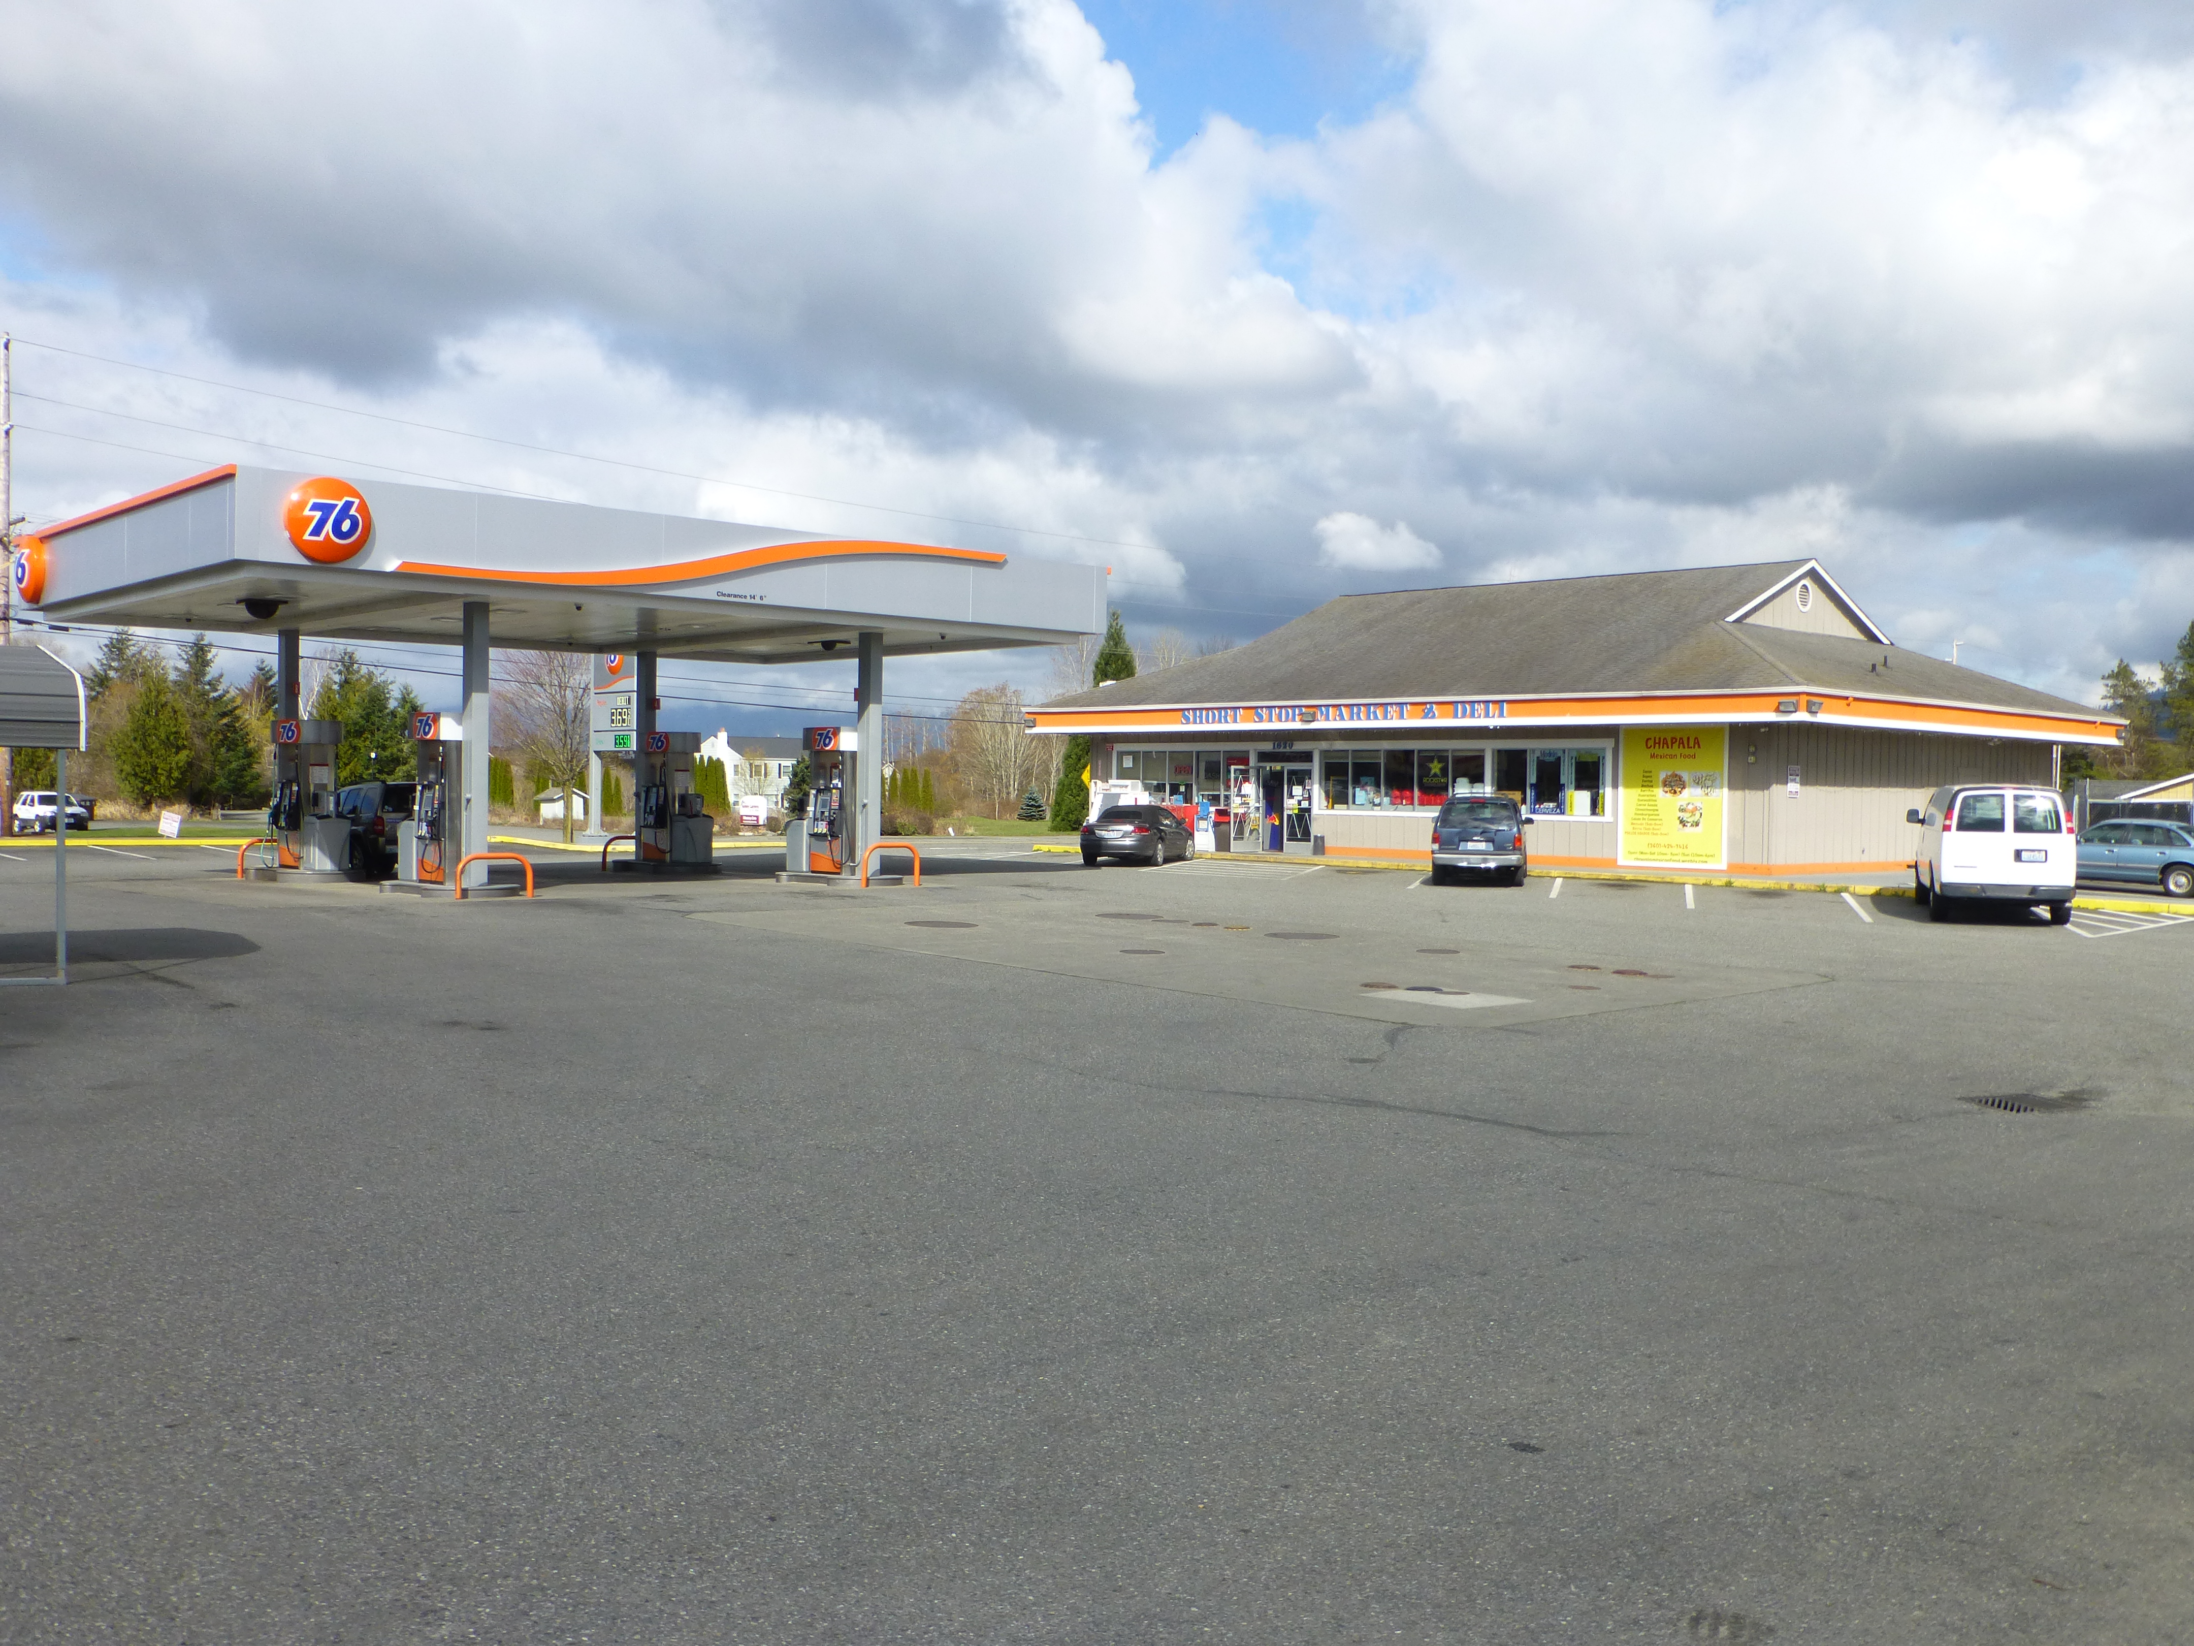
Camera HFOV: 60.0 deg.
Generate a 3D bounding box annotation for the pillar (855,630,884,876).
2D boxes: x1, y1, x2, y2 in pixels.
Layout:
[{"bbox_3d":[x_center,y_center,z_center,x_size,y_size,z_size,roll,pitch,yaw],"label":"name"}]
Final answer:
[{"bbox_3d":[-3.926,-1.202,33.206,0.250,4.216,0.349,0,2,-42],"label":"pillar"}]

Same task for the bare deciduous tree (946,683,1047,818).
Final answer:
[{"bbox_3d":[-5.183,-3.786,100.000,5.409,7.122,5.409,1,1,-3],"label":"bare deciduous tree"}]

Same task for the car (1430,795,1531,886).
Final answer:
[{"bbox_3d":[7.918,0.318,39.018,1.800,1.730,4.790,1,1,13],"label":"car"}]

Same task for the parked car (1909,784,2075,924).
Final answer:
[{"bbox_3d":[15.343,0.485,32.829,2.000,2.140,5.800,1,1,18],"label":"parked car"}]

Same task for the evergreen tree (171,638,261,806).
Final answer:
[{"bbox_3d":[-54.160,-6.276,117.000,5.801,10.758,5.801,0,1,-25],"label":"evergreen tree"}]

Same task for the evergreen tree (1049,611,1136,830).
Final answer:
[{"bbox_3d":[0.691,-3.899,73.000,5.001,8.456,5.001,1,1,0],"label":"evergreen tree"}]

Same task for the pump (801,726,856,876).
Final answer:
[{"bbox_3d":[-4.752,-0.413,34.601,0.680,2.590,1.200,0,1,-42],"label":"pump"}]

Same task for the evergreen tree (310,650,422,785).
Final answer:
[{"bbox_3d":[-44.984,-5.801,117.000,6.750,9.598,6.750,0,1,-21],"label":"evergreen tree"}]

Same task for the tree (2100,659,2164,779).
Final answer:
[{"bbox_3d":[67.984,-5.112,125.031,3.900,11.300,3.900,1,1,28],"label":"tree"}]

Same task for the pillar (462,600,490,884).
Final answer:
[{"bbox_3d":[-9.247,-1.178,28.381,0.250,4.212,0.349,0,2,-42],"label":"pillar"}]

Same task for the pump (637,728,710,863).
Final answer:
[{"bbox_3d":[-8.658,-0.493,38.428,0.640,2.590,1.150,0,2,-42],"label":"pump"}]

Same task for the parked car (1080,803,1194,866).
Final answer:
[{"bbox_3d":[1.069,0.253,46.265,1.770,1.390,4.900,1,1,14],"label":"parked car"}]

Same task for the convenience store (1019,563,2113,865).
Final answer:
[{"bbox_3d":[12.403,-2.907,51.321,18.058,7.352,22.605,0,2,-44],"label":"convenience store"}]

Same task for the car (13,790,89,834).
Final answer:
[{"bbox_3d":[-44.303,-0.457,80.500,1.800,1.750,4.400,0,2,-45],"label":"car"}]

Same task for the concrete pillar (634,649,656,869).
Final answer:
[{"bbox_3d":[-9.358,-1.366,39.371,0.280,4.320,0.400,0,1,-42],"label":"concrete pillar"}]

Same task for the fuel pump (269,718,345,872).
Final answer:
[{"bbox_3d":[-13.925,-0.481,33.542,0.640,2.590,1.150,0,2,-42],"label":"fuel pump"}]

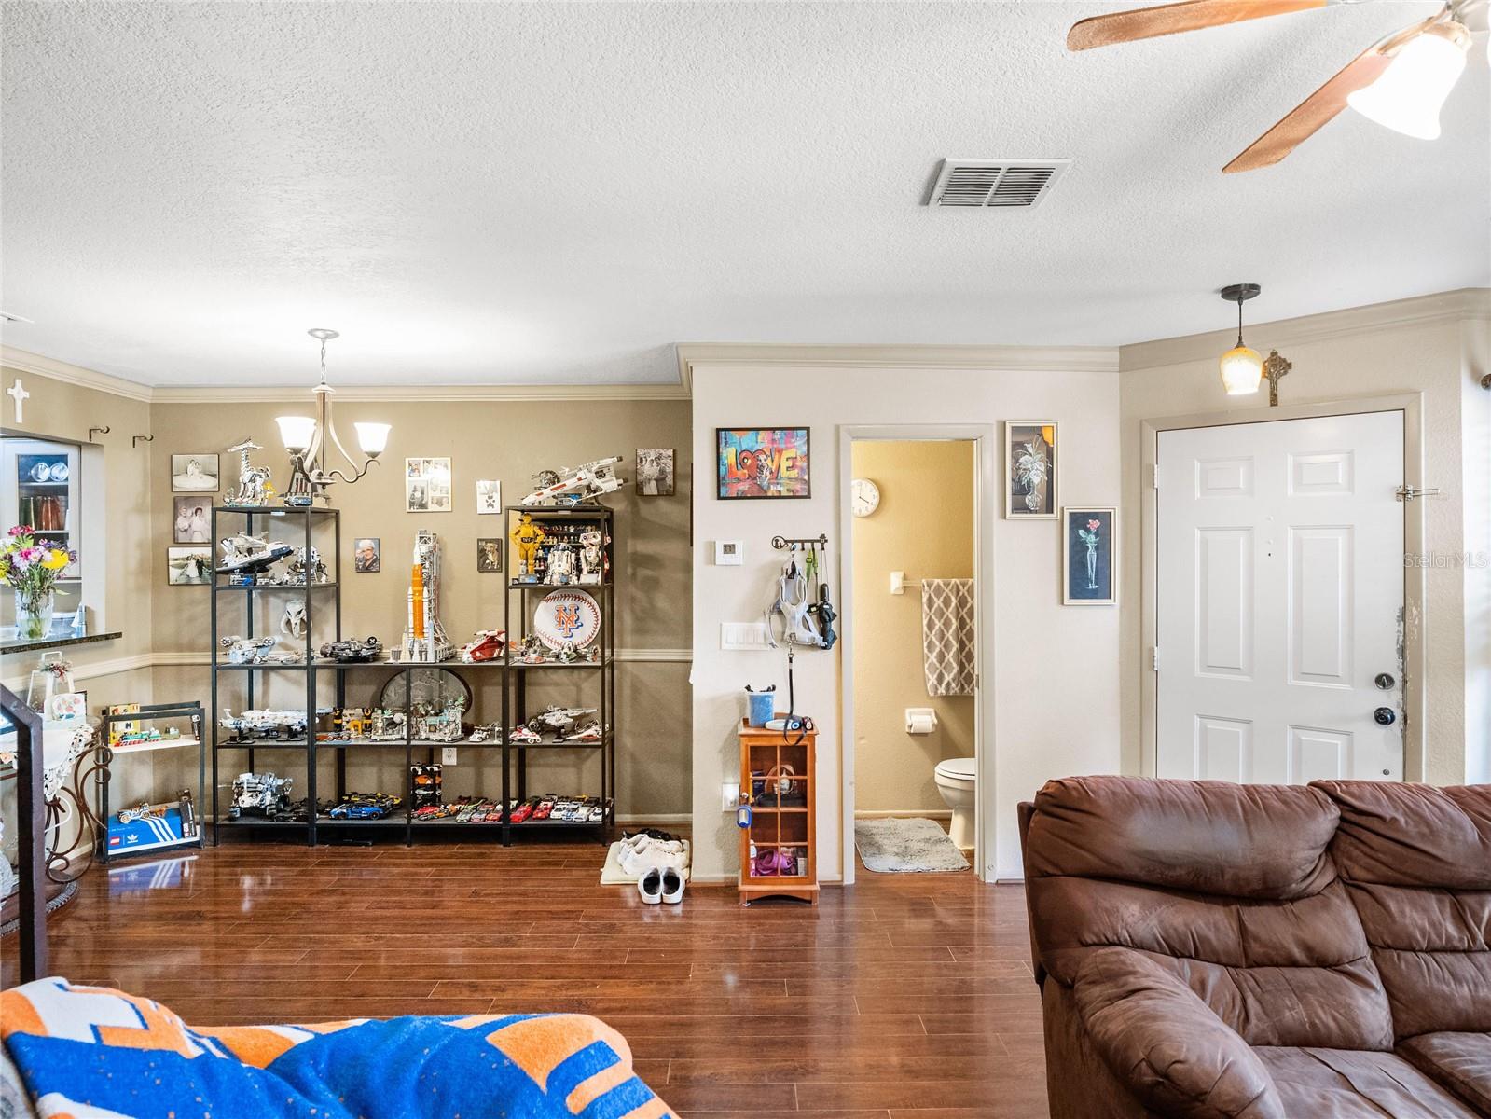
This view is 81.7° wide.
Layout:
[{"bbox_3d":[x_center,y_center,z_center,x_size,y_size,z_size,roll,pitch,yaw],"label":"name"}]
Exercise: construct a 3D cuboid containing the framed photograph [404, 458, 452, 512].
[{"bbox_3d":[-1.769,-0.415,4.829,0.256,0.306,0.022,0,1,0],"label":"framed photograph"}]

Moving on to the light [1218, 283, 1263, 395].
[{"bbox_3d":[1.757,-0.771,3.055,0.135,0.382,0.135,0,0,0],"label":"light"}]

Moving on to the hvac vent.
[{"bbox_3d":[0.623,-0.931,2.151,0.298,0.020,0.288,0,1,0],"label":"hvac vent"}]

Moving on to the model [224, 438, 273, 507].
[{"bbox_3d":[-2.610,-0.455,4.540,0.230,0.370,0.160,0,0,-14],"label":"model"}]

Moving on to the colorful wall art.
[{"bbox_3d":[0.082,-0.436,3.929,0.423,0.329,0.022,0,1,0],"label":"colorful wall art"}]

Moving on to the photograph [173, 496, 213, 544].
[{"bbox_3d":[-3.090,-0.222,4.810,0.224,0.263,0.020,0,1,-1],"label":"photograph"}]

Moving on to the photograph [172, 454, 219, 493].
[{"bbox_3d":[-3.069,-0.479,4.823,0.266,0.212,0.022,0,1,0],"label":"photograph"}]

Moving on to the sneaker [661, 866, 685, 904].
[{"bbox_3d":[-0.328,1.430,3.860,0.102,0.110,0.280,0,1,-2],"label":"sneaker"}]

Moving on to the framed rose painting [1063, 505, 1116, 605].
[{"bbox_3d":[1.585,-0.015,3.965,0.243,0.446,0.025,0,1,-1],"label":"framed rose painting"}]

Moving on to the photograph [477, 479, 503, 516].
[{"bbox_3d":[-1.428,-0.347,4.815,0.133,0.182,0.020,0,0,0],"label":"photograph"}]

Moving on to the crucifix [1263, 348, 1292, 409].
[{"bbox_3d":[2.160,-0.740,3.522,0.025,0.230,0.122,0,0,-45],"label":"crucifix"}]

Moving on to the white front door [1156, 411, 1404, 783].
[{"bbox_3d":[2.167,0.459,3.550,0.885,2.035,0.045,0,1,44],"label":"white front door"}]

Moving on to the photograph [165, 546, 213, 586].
[{"bbox_3d":[-3.094,0.037,4.828,0.270,0.216,0.022,0,1,0],"label":"photograph"}]

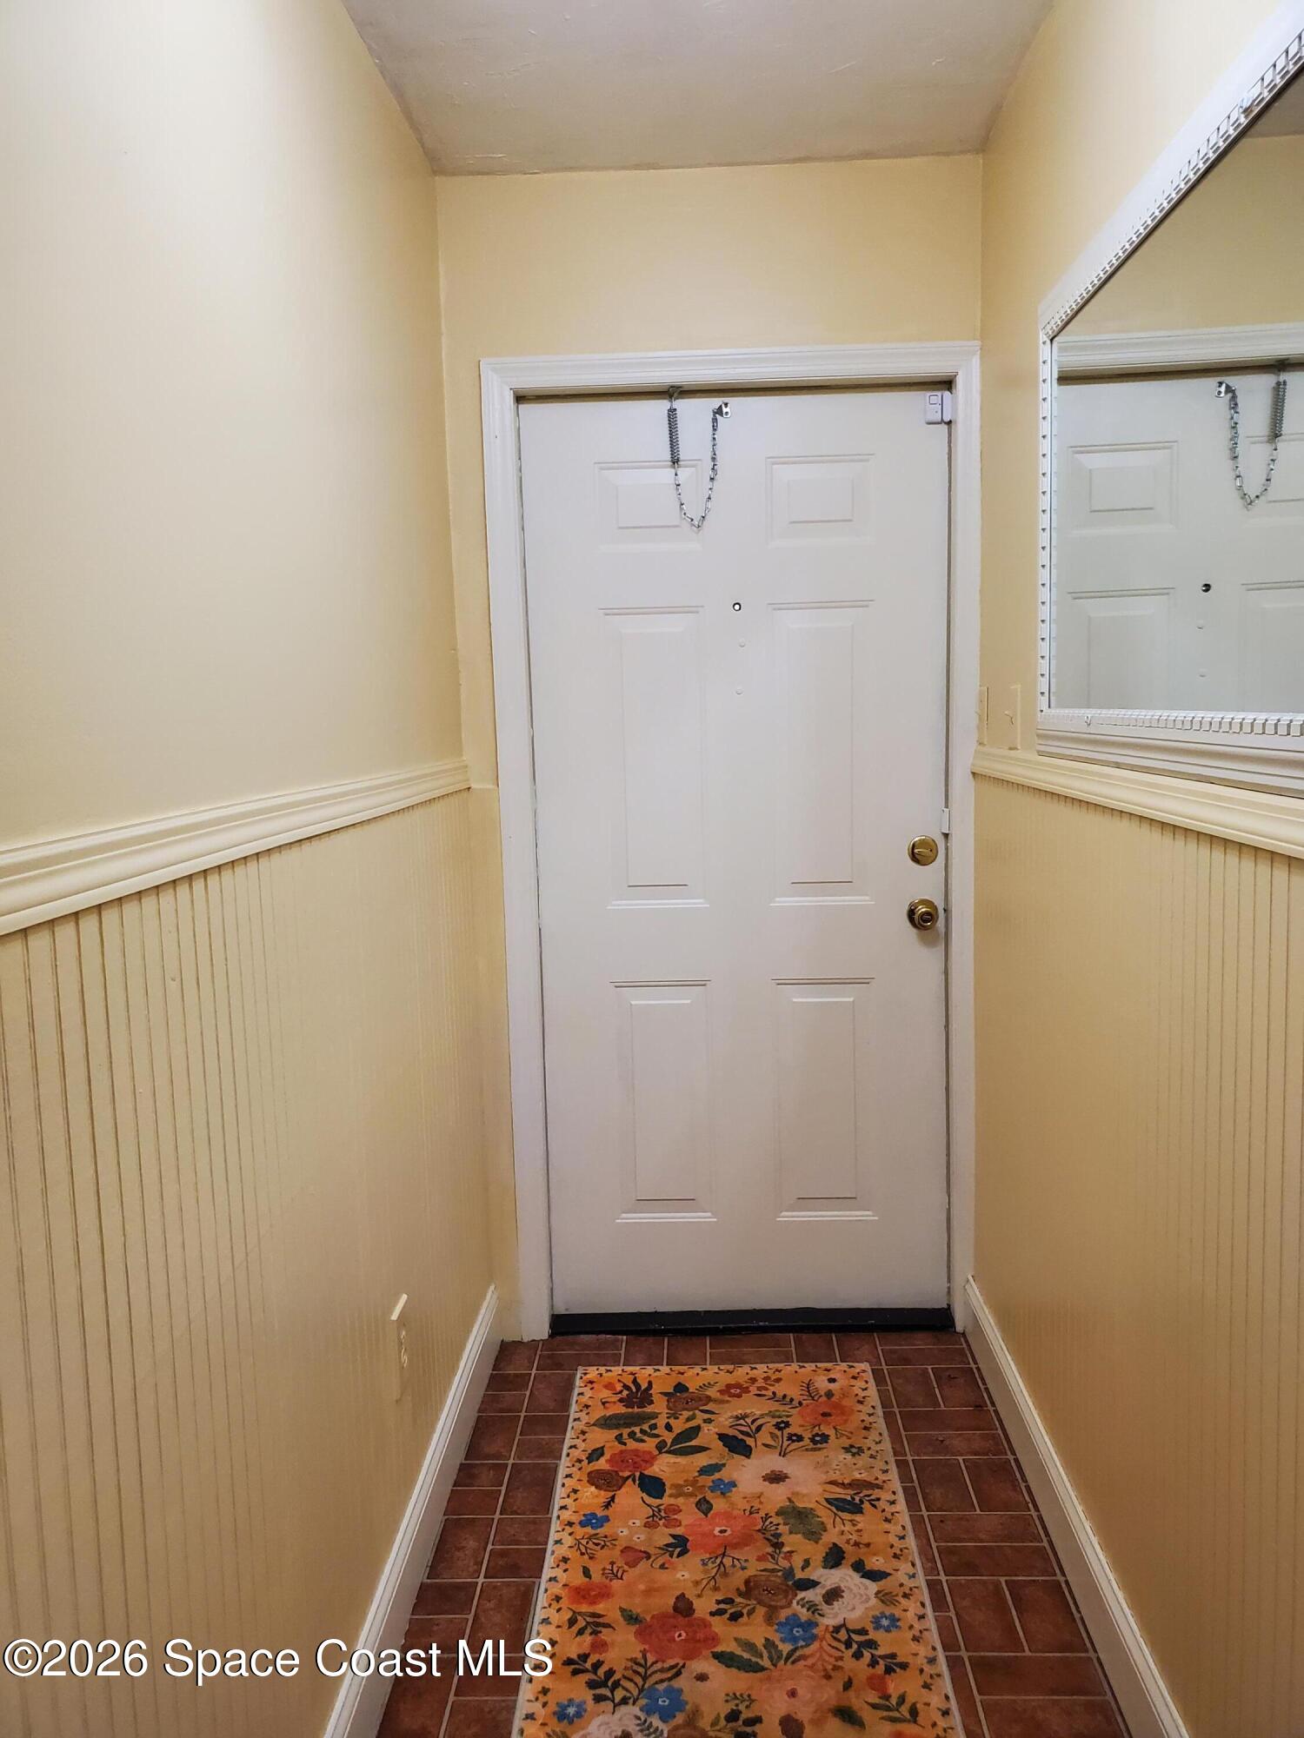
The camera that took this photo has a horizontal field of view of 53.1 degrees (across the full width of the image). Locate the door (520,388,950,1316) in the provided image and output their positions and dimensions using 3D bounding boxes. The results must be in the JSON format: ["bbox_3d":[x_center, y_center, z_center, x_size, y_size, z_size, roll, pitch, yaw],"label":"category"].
[{"bbox_3d":[0.199,0.010,2.906,0.909,2.030,0.050,-1,7,2],"label":"door"}]

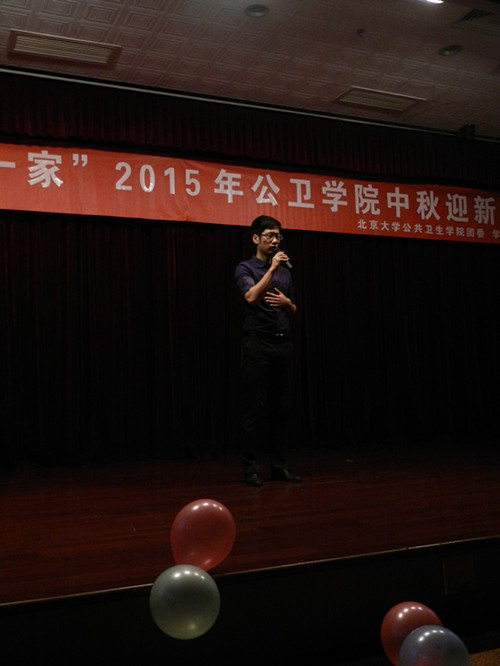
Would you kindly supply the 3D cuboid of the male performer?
[{"bbox_3d":[0.107,0.094,4.739,0.460,1.740,0.400,2,-7,-37],"label":"male performer"}]

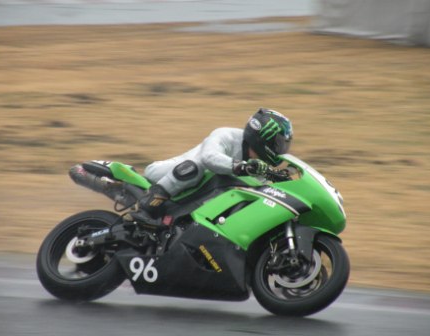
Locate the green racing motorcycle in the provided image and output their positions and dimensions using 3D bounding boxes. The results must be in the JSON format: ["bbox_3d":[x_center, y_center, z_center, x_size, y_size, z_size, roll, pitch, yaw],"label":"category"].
[{"bbox_3d":[-0.075,0.370,24.243,2.020,1.130,0.680,3,-33,24],"label":"green racing motorcycle"}]

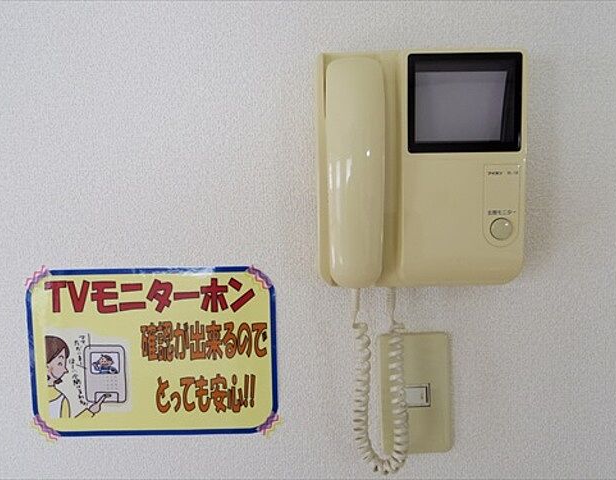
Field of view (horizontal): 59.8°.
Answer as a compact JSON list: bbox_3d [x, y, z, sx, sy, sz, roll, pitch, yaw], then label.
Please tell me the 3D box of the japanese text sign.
[{"bbox_3d":[-0.154,0.112,0.532,0.247,0.171,0.004,-1,4,1],"label":"japanese text sign"}]

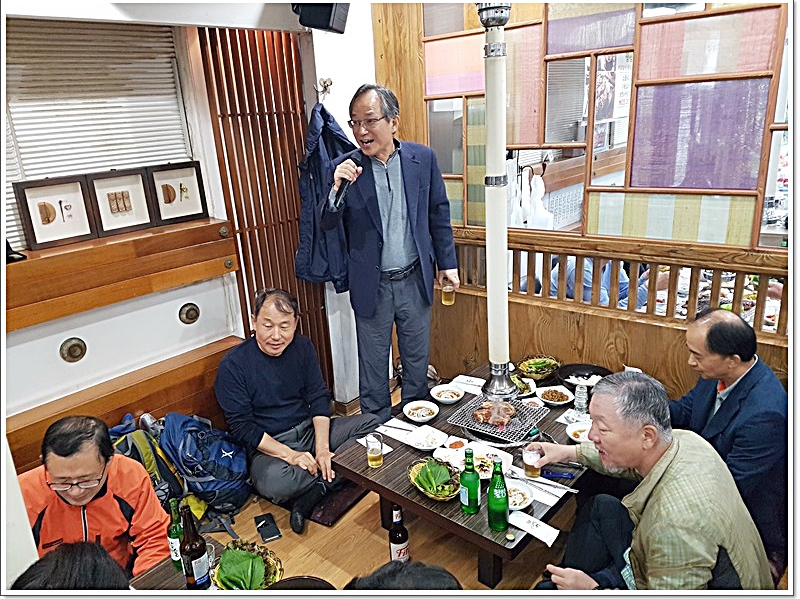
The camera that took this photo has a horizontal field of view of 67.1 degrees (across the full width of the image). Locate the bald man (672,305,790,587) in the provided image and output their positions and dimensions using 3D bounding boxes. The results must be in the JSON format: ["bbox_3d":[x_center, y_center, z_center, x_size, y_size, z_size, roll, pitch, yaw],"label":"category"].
[{"bbox_3d":[1.096,0.436,2.094,0.760,0.860,0.640,4,19,22],"label":"bald man"}]

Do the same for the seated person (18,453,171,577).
[{"bbox_3d":[-0.930,0.660,1.828,0.620,0.820,0.680,-14,20,-30],"label":"seated person"}]

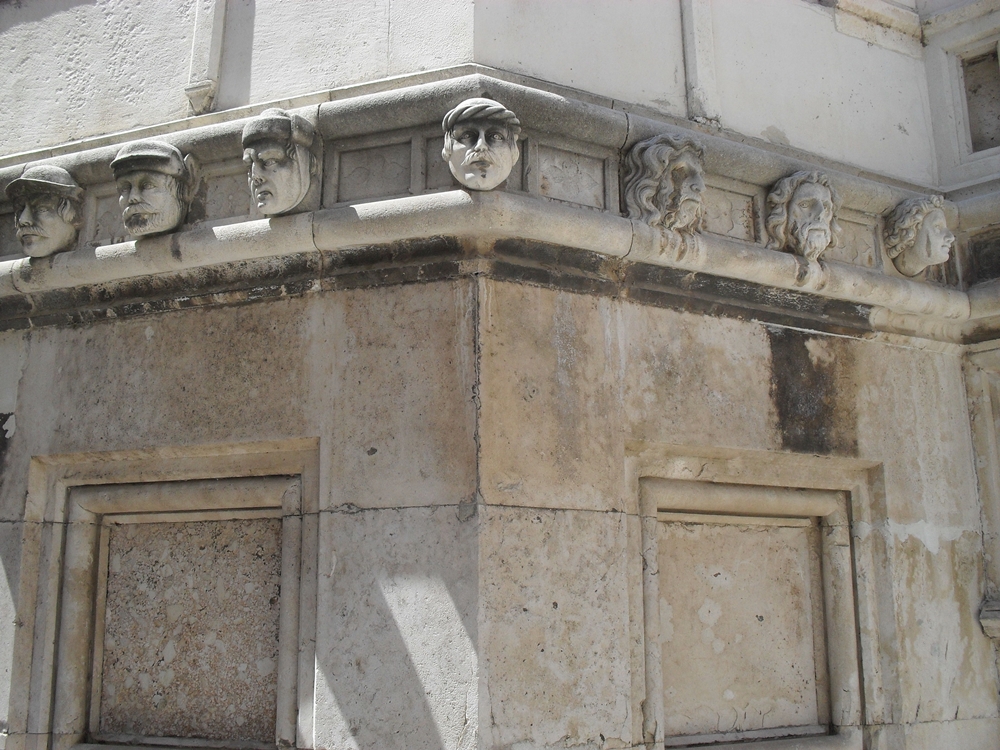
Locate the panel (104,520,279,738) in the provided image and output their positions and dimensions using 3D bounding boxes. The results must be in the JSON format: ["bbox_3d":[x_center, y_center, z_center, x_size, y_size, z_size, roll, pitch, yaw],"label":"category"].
[{"bbox_3d":[-1.129,0.918,3.691,0.791,0.763,0.060,-5,-13,23],"label":"panel"}]

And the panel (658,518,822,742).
[{"bbox_3d":[0.881,0.928,3.746,0.733,0.740,0.060,6,-13,-28],"label":"panel"}]

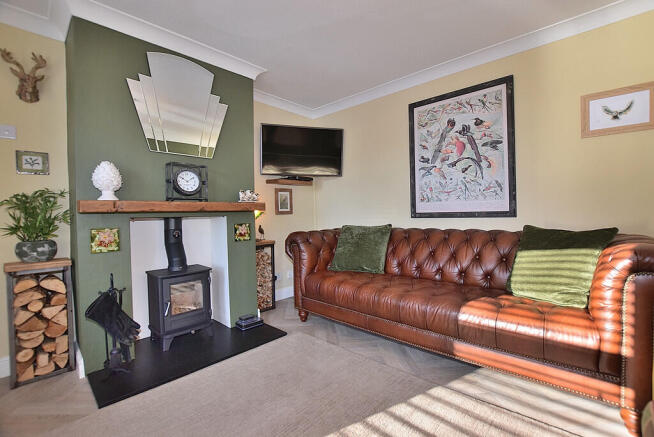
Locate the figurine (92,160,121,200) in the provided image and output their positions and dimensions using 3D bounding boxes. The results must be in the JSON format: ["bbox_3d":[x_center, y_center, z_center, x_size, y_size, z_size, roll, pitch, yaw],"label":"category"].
[{"bbox_3d":[-1.428,-0.242,1.774,0.149,0.253,0.151,2,4,44],"label":"figurine"}]

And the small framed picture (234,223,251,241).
[{"bbox_3d":[-0.786,0.133,2.566,0.014,0.165,0.160,2,4,44],"label":"small framed picture"}]

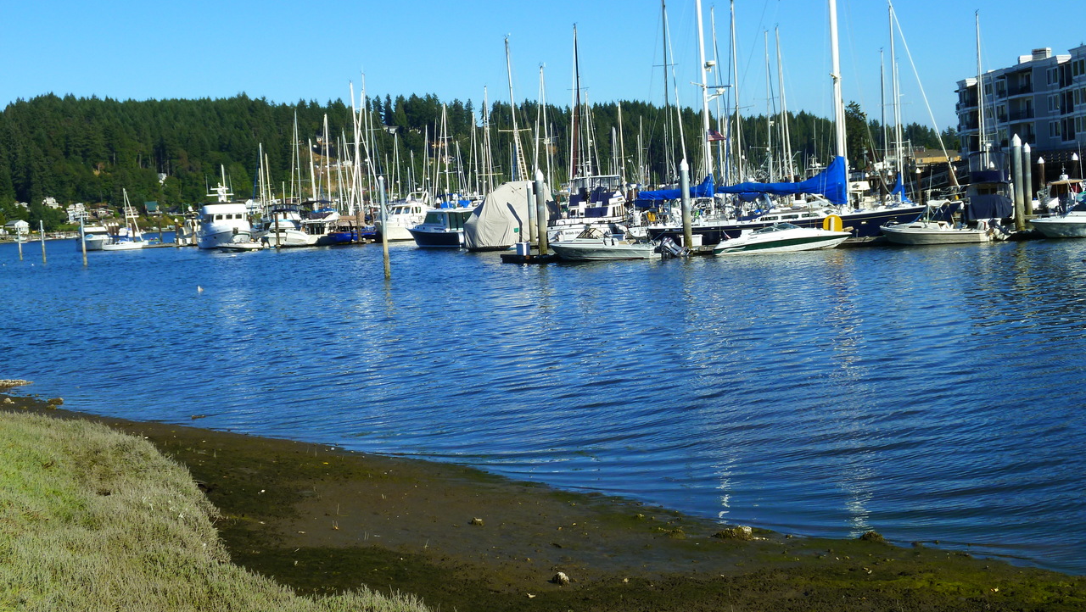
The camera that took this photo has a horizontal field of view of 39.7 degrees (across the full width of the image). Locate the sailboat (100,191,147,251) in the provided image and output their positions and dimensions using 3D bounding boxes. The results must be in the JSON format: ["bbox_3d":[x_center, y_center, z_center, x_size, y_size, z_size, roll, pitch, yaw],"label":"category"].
[{"bbox_3d":[-50.707,-10.207,182.000,5.400,7.100,2.000,-5,4,-25],"label":"sailboat"}]

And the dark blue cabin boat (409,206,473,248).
[{"bbox_3d":[-6.970,-5.727,109.000,2.700,2.950,7.500,-7,5,-44],"label":"dark blue cabin boat"}]

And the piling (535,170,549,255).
[{"bbox_3d":[-0.047,-4.245,68.800,0.400,3.950,0.400,-3,4,0],"label":"piling"}]

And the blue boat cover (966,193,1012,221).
[{"bbox_3d":[22.989,-5.109,77.500,2.400,1.300,1.600,-2,4,16],"label":"blue boat cover"}]

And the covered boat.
[{"bbox_3d":[-2.115,-5.932,97.500,3.200,4.350,8.800,-1,4,29],"label":"covered boat"}]

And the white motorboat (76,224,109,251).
[{"bbox_3d":[-55.682,-8.352,187.000,3.100,3.300,8.800,-6,5,-31],"label":"white motorboat"}]

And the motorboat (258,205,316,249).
[{"bbox_3d":[-24.713,-7.641,145.000,3.500,4.000,9.500,-6,5,-33],"label":"motorboat"}]

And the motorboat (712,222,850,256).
[{"bbox_3d":[10.834,-3.232,68.800,6.300,1.350,2.300,-2,4,16],"label":"motorboat"}]

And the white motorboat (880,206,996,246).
[{"bbox_3d":[17.931,-3.870,67.500,5.500,1.950,2.100,-2,4,21],"label":"white motorboat"}]

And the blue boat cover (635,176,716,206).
[{"bbox_3d":[6.744,-5.888,76.000,3.950,1.300,0.500,-2,4,15],"label":"blue boat cover"}]

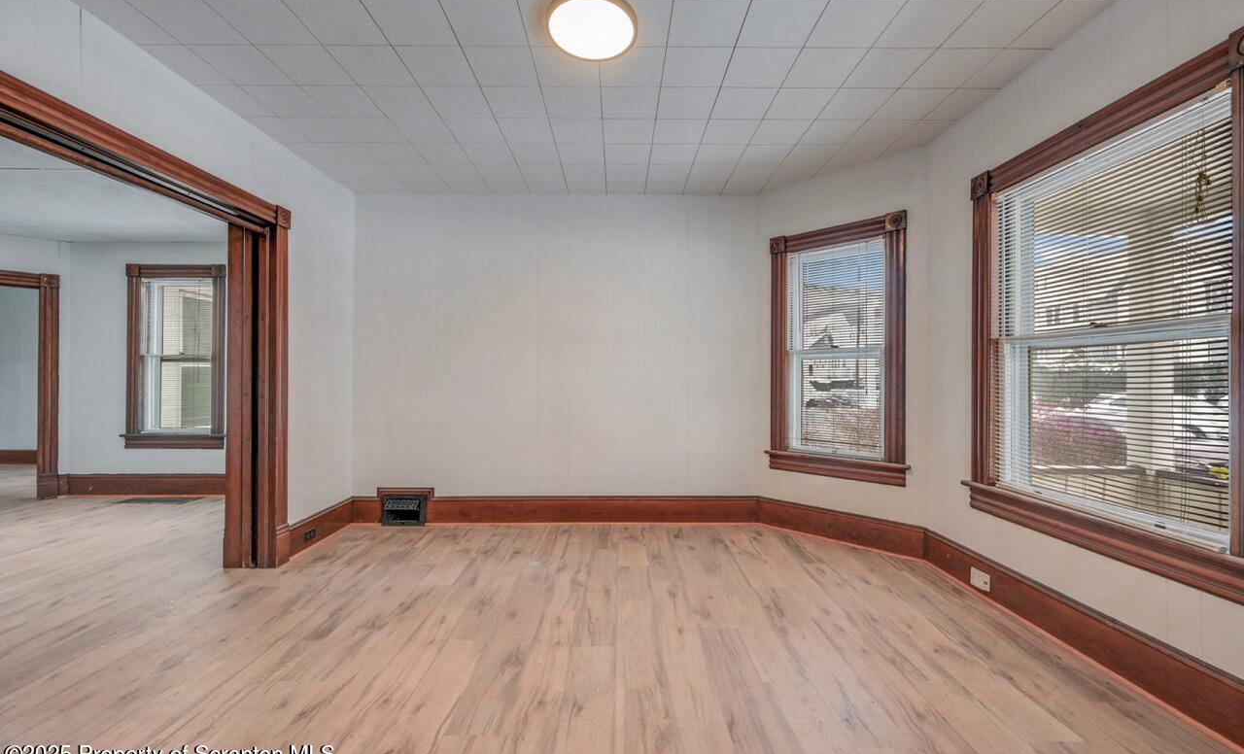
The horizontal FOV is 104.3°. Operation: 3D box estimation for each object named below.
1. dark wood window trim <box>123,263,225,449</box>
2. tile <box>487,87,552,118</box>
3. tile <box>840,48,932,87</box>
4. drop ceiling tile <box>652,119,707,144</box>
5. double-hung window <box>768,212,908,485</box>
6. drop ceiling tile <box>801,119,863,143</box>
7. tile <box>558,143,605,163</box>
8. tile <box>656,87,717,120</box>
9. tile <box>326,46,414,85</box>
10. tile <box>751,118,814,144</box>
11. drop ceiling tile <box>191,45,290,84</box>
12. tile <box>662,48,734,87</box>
[{"bbox_3d":[-4.469,-0.201,4.884,1.000,1.800,0.130,0,0,-1],"label":"dark wood window trim"},{"bbox_3d":[-0.569,-1.481,2.603,0.305,0.016,0.305,0,1,-1],"label":"tile"},{"bbox_3d":[1.266,-1.478,2.314,0.305,0.018,0.302,0,0,-1],"label":"tile"},{"bbox_3d":[0.348,-1.495,2.936,0.305,0.016,0.305,0,0,-1],"label":"drop ceiling tile"},{"bbox_3d":[1.531,-0.185,3.523,0.120,1.822,1.010,0,0,-45],"label":"double-hung window"},{"bbox_3d":[1.261,-1.479,2.915,0.305,0.015,0.303,0,0,0],"label":"drop ceiling tile"},{"bbox_3d":[-0.271,-1.488,3.216,0.305,0.016,0.305,0,1,-1],"label":"tile"},{"bbox_3d":[0.349,-1.478,2.605,0.305,0.018,0.302,0,0,-1],"label":"tile"},{"bbox_3d":[-1.174,-1.476,2.290,0.305,0.016,0.305,0,1,-1],"label":"tile"},{"bbox_3d":[0.957,-1.479,2.913,0.305,0.015,0.303,0,0,0],"label":"tile"},{"bbox_3d":[-1.802,-1.490,2.306,0.305,0.016,0.305,0,0,-1],"label":"drop ceiling tile"},{"bbox_3d":[0.354,-1.491,2.326,0.305,0.016,0.305,0,0,-1],"label":"tile"}]

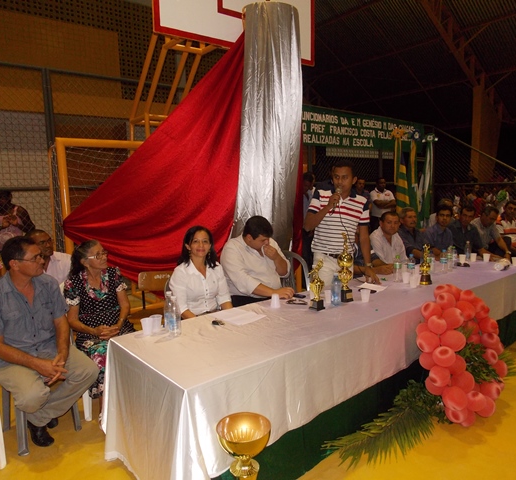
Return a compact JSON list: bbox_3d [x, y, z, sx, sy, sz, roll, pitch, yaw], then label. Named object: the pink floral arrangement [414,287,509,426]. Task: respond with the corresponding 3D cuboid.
[{"bbox_3d":[1.413,0.755,2.899,0.660,0.820,0.360,-7,9,-38],"label":"pink floral arrangement"}]

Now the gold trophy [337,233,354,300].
[{"bbox_3d":[0.646,0.192,3.109,0.110,0.500,0.105,-3,8,-17],"label":"gold trophy"}]

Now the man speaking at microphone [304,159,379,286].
[{"bbox_3d":[0.725,0.180,3.790,0.620,1.760,0.420,-1,7,-3],"label":"man speaking at microphone"}]

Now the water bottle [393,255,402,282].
[{"bbox_3d":[1.213,0.248,3.676,0.067,0.228,0.067,-7,9,-38],"label":"water bottle"}]

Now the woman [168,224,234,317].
[{"bbox_3d":[-0.386,0.558,2.901,0.480,1.270,0.700,-5,8,-30],"label":"woman"}]

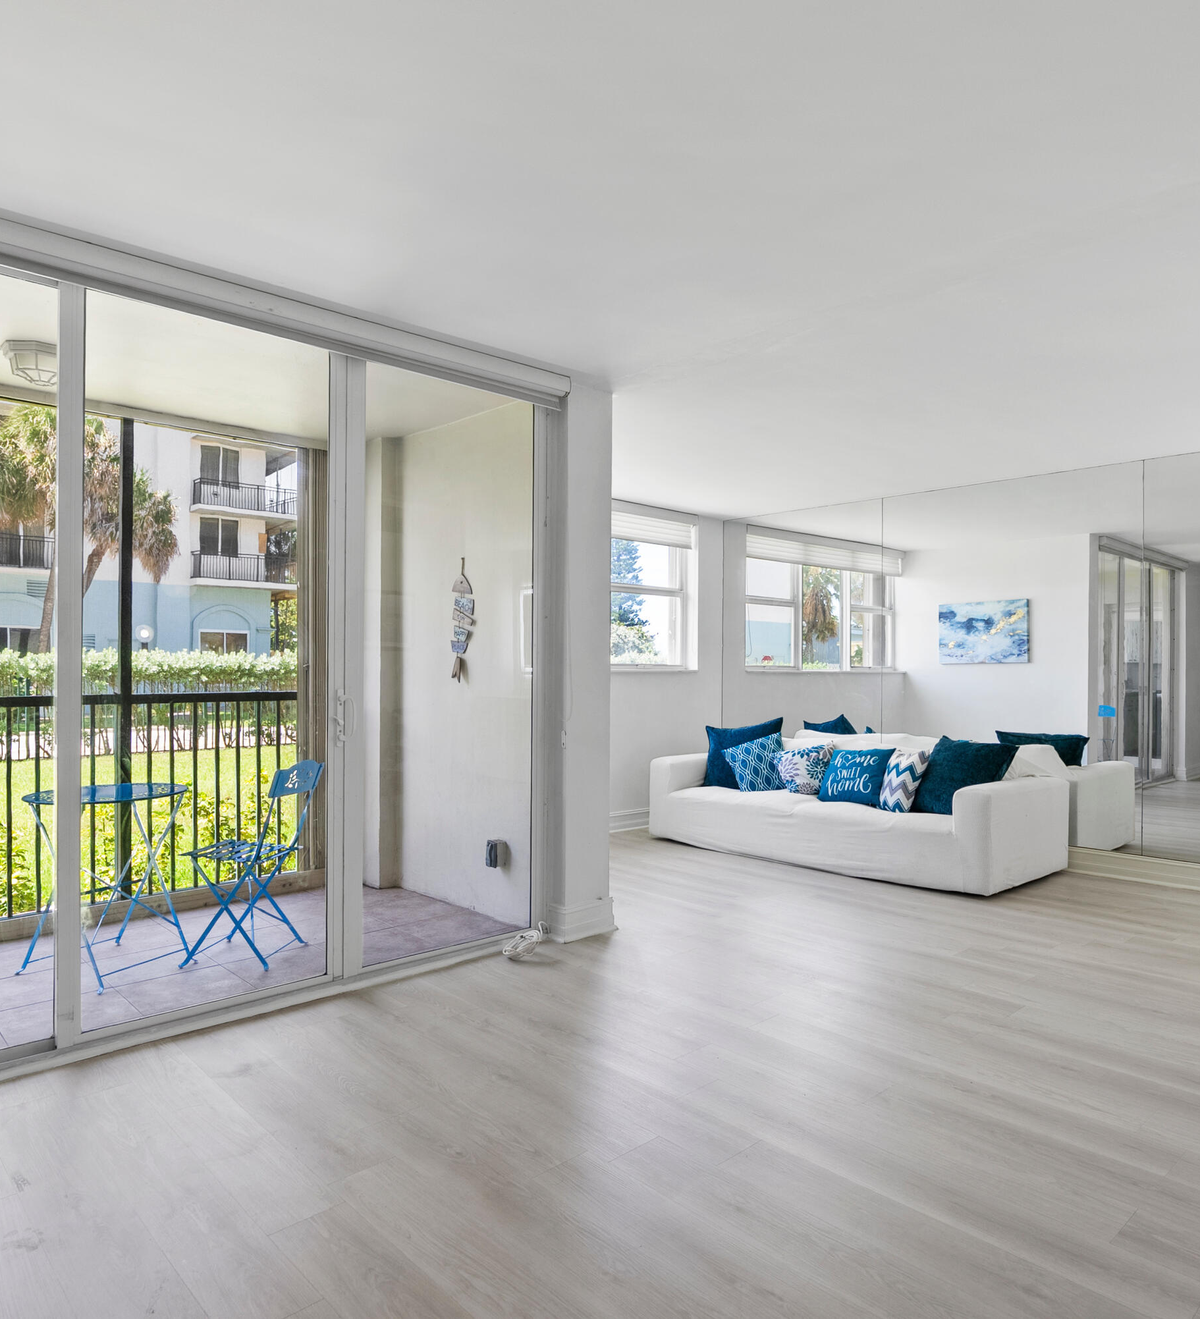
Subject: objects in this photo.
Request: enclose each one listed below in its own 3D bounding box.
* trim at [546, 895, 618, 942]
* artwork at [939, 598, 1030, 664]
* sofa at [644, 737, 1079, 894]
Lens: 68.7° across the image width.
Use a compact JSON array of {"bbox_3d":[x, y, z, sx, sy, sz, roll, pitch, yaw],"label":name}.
[{"bbox_3d":[-0.080,1.179,4.042,0.310,0.165,0.150,0,0,-42],"label":"trim"},{"bbox_3d":[3.788,-0.265,8.716,0.035,0.610,0.914,0,0,-42],"label":"artwork"},{"bbox_3d":[1.608,0.896,5.839,1.100,0.760,2.380,0,0,-44],"label":"sofa"}]

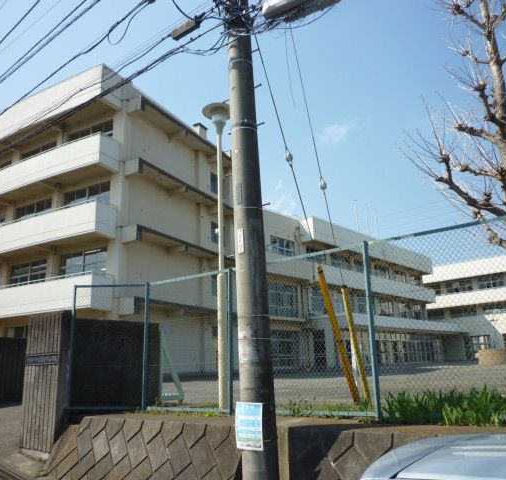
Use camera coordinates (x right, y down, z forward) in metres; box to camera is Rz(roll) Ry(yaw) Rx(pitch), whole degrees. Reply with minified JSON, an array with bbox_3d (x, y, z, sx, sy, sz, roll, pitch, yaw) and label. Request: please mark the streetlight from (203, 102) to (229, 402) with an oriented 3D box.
[{"bbox_3d":[-0.463,0.078,6.759,0.520,4.542,0.520,-2,-14,0],"label":"streetlight"}]

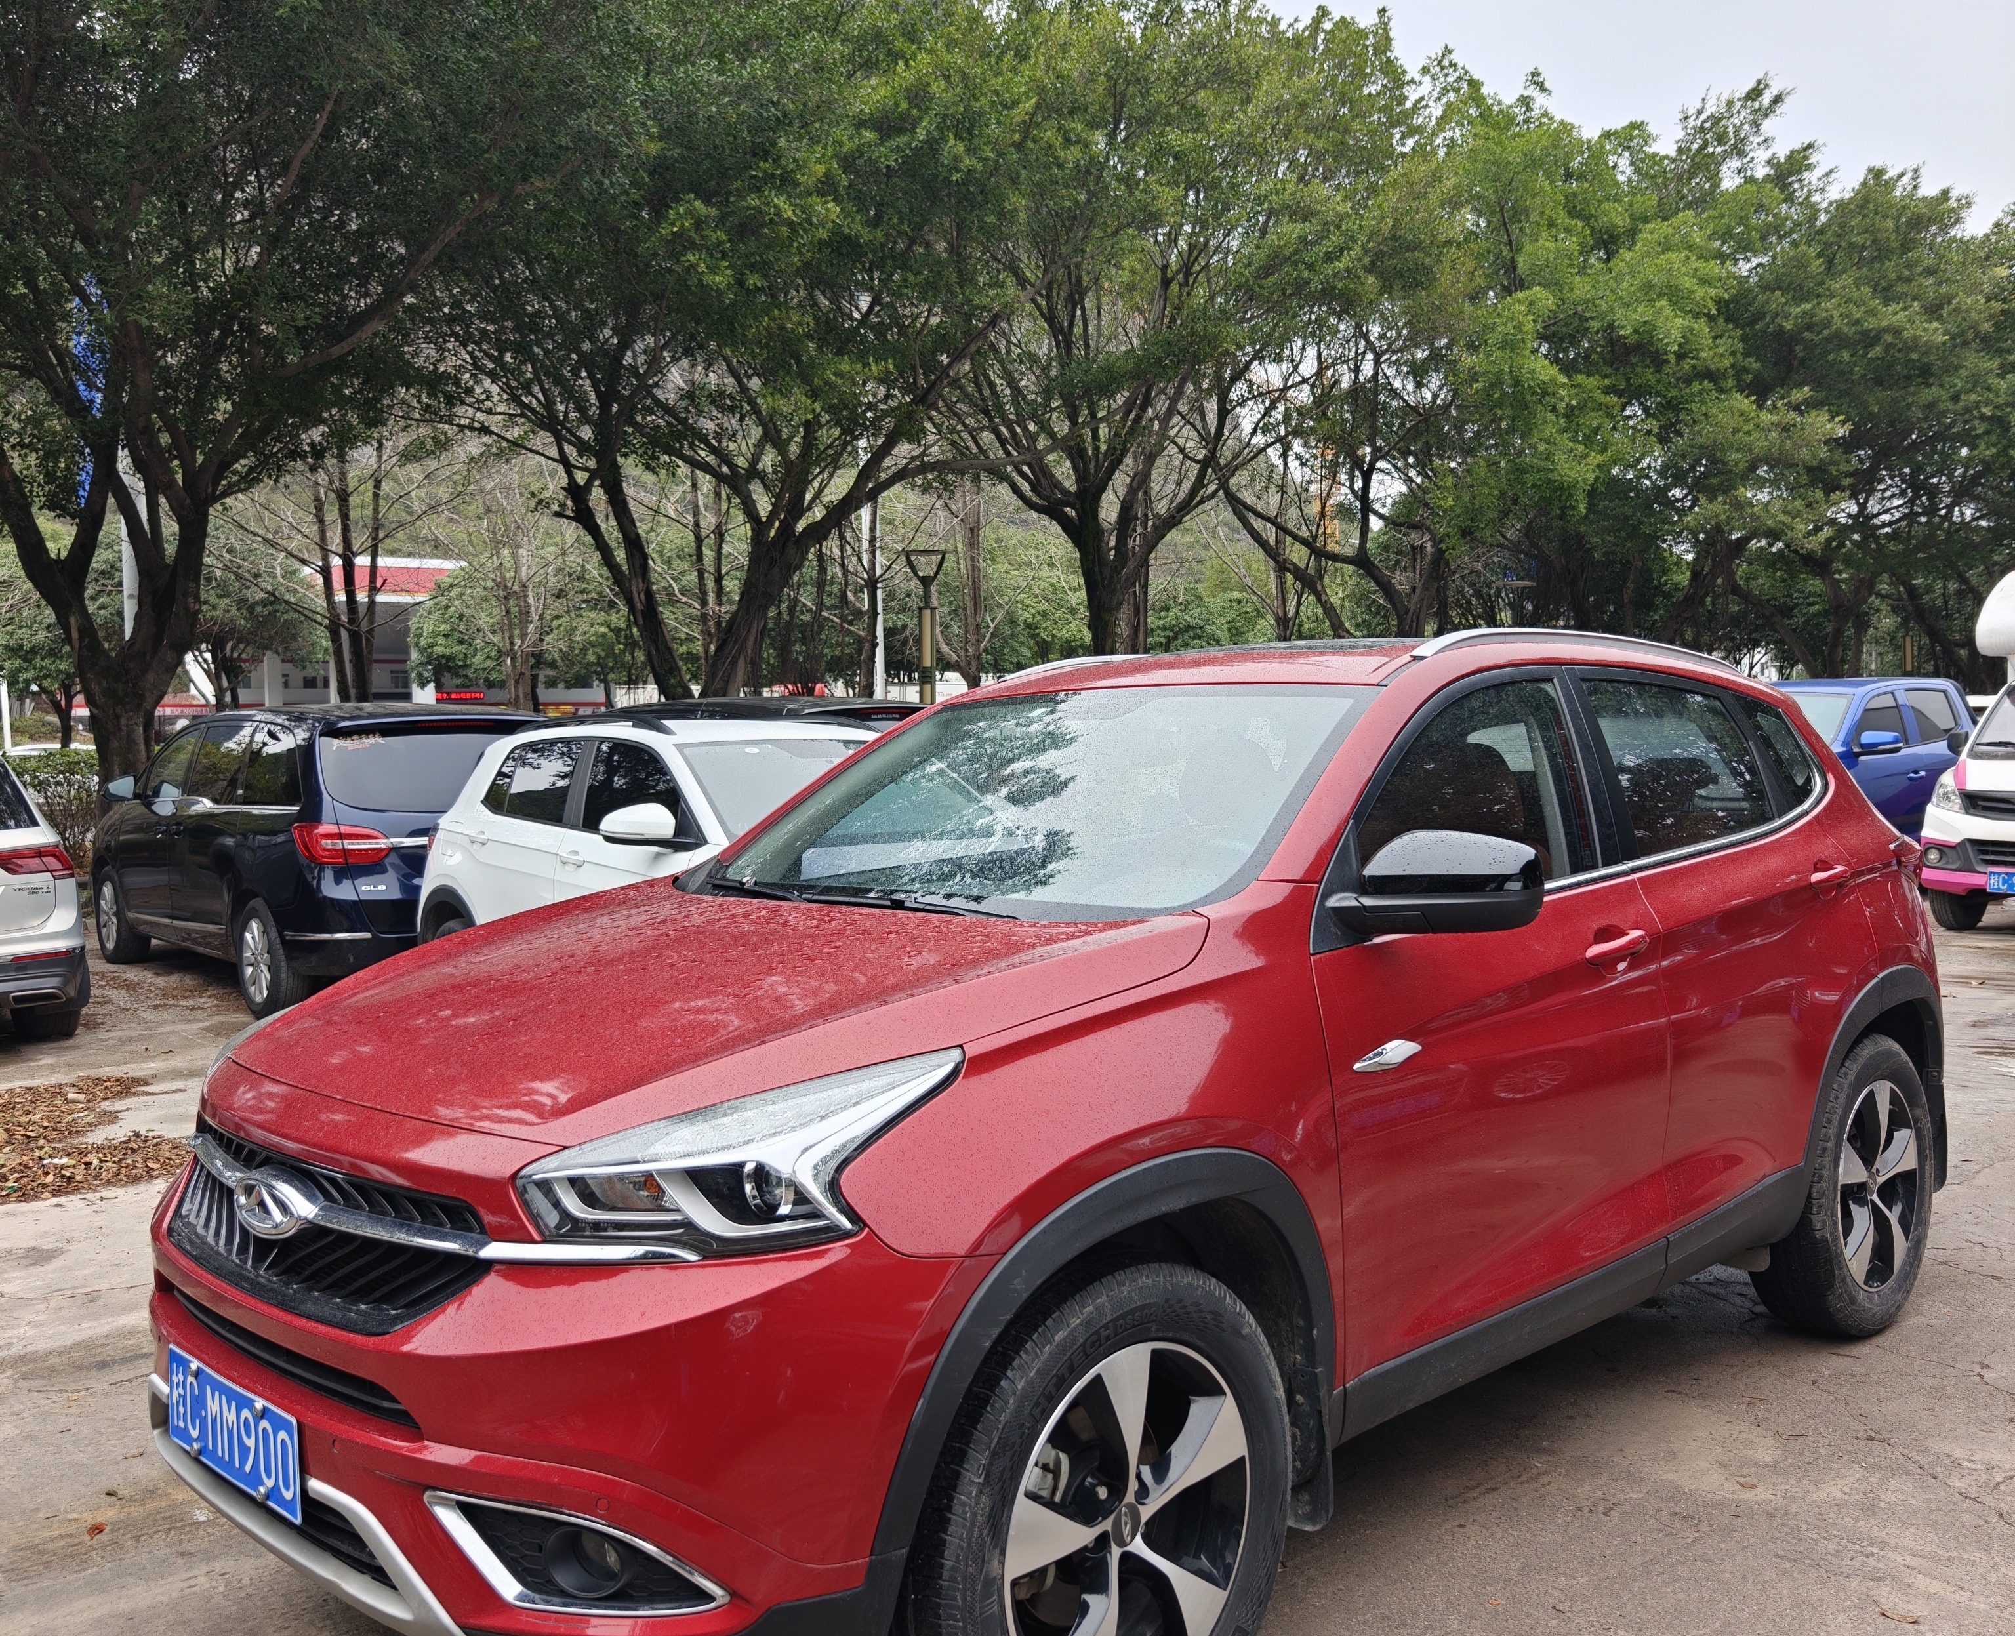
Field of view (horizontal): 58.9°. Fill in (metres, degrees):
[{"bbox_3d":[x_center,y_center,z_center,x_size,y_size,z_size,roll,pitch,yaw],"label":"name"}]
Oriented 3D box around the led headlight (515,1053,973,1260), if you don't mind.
[{"bbox_3d":[-0.304,0.405,2.171,0.520,0.220,0.340,-2,2,-45],"label":"led headlight"}]

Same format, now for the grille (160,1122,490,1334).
[{"bbox_3d":[-0.966,0.547,2.463,0.140,0.210,0.940,-2,2,-45],"label":"grille"}]

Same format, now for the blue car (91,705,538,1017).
[{"bbox_3d":[-4.620,0.170,11.950,1.880,1.800,5.150,-3,4,-40],"label":"blue car"}]

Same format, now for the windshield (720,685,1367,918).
[{"bbox_3d":[0.018,-0.053,3.437,1.420,0.140,0.840,0,34,45],"label":"windshield"}]

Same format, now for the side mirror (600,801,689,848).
[{"bbox_3d":[-1.545,0.023,7.472,0.270,0.175,0.170,-2,2,-42],"label":"side mirror"}]

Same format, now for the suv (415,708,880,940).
[{"bbox_3d":[-1.171,0.321,8.378,1.800,1.620,4.250,-2,2,-42],"label":"suv"}]

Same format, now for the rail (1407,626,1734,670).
[{"bbox_3d":[1.307,-0.363,3.913,1.520,0.090,0.060,-2,2,-45],"label":"rail"}]

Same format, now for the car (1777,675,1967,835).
[{"bbox_3d":[7.250,-0.240,15.550,5.300,1.820,1.900,-2,2,-38],"label":"car"}]

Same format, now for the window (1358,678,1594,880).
[{"bbox_3d":[0.799,-0.067,3.165,0.870,0.370,0.160,-2,2,-45],"label":"window"}]

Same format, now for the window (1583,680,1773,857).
[{"bbox_3d":[1.448,-0.102,3.822,0.740,0.390,0.060,-2,-20,-45],"label":"window"}]

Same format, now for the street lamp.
[{"bbox_3d":[-0.900,-1.170,20.200,0.450,3.750,0.450,-1,2,0],"label":"street lamp"}]

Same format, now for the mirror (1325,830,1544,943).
[{"bbox_3d":[0.667,0.099,2.758,0.210,0.178,0.240,-2,2,-45],"label":"mirror"}]

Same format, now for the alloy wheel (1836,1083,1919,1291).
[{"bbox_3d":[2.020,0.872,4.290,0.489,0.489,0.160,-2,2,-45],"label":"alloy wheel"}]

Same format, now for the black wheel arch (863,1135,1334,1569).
[{"bbox_3d":[0.116,0.657,2.346,0.890,0.420,0.150,-2,2,-45],"label":"black wheel arch"}]

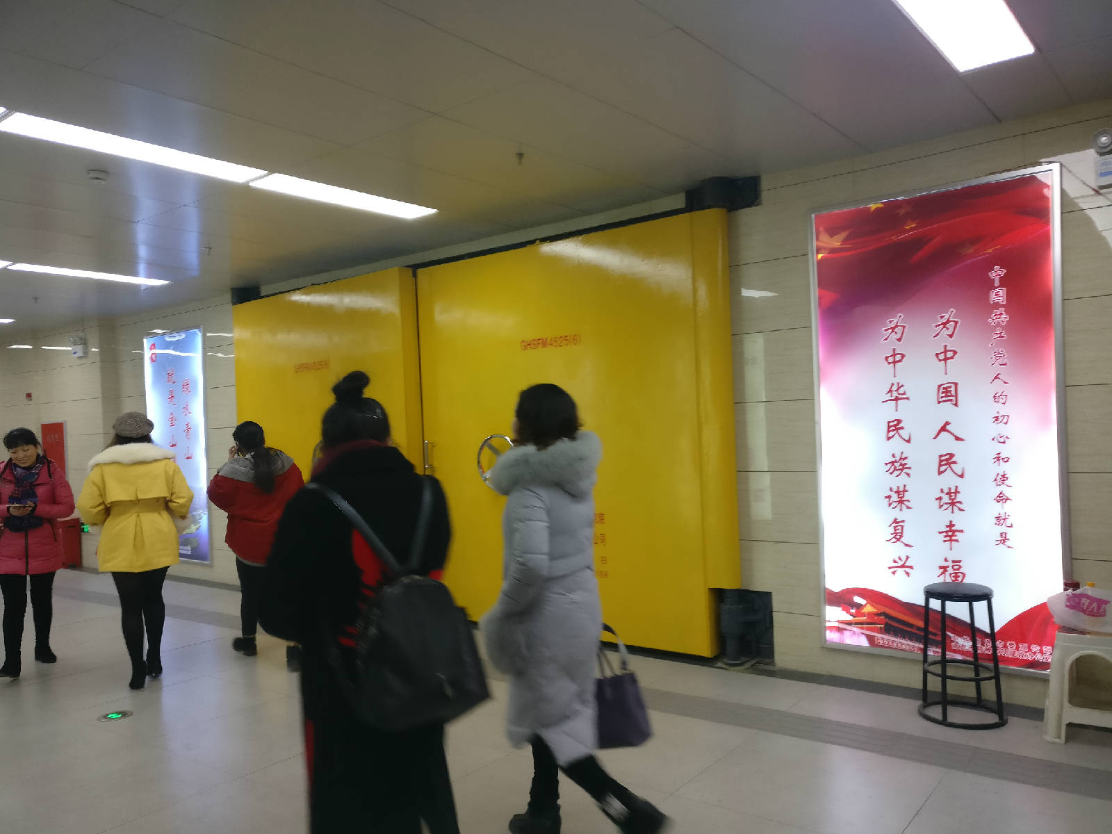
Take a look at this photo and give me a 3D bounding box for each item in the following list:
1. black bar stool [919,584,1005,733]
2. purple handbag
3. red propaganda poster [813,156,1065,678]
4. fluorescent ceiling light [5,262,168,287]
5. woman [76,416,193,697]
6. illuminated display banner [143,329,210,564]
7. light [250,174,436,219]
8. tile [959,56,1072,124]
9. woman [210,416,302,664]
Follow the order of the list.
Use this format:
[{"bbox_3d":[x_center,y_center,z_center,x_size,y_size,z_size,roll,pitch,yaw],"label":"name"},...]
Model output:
[{"bbox_3d":[1.903,1.103,4.230,0.381,0.600,0.381,-3,-1,38],"label":"black bar stool"},{"bbox_3d":[0.188,1.014,3.382,0.340,0.440,0.150,-3,-1,38],"label":"purple handbag"},{"bbox_3d":[1.935,0.043,4.587,1.190,2.360,0.100,-3,-1,38],"label":"red propaganda poster"},{"bbox_3d":[-3.936,-1.218,7.593,0.290,0.070,1.190,-3,-1,38],"label":"fluorescent ceiling light"},{"bbox_3d":[-2.501,0.770,5.345,0.660,1.581,0.450,-1,-1,-23],"label":"woman"},{"bbox_3d":[-3.860,0.300,9.188,1.190,2.340,0.100,-3,-1,38],"label":"illuminated display banner"},{"bbox_3d":[-1.236,-1.338,5.436,0.290,0.070,1.190,-3,-1,38],"label":"light"},{"bbox_3d":[2.047,-1.456,3.974,0.300,0.025,0.800,-3,-1,38],"label":"tile"},{"bbox_3d":[-1.902,0.790,5.753,0.540,1.526,0.500,-1,-1,-41],"label":"woman"}]

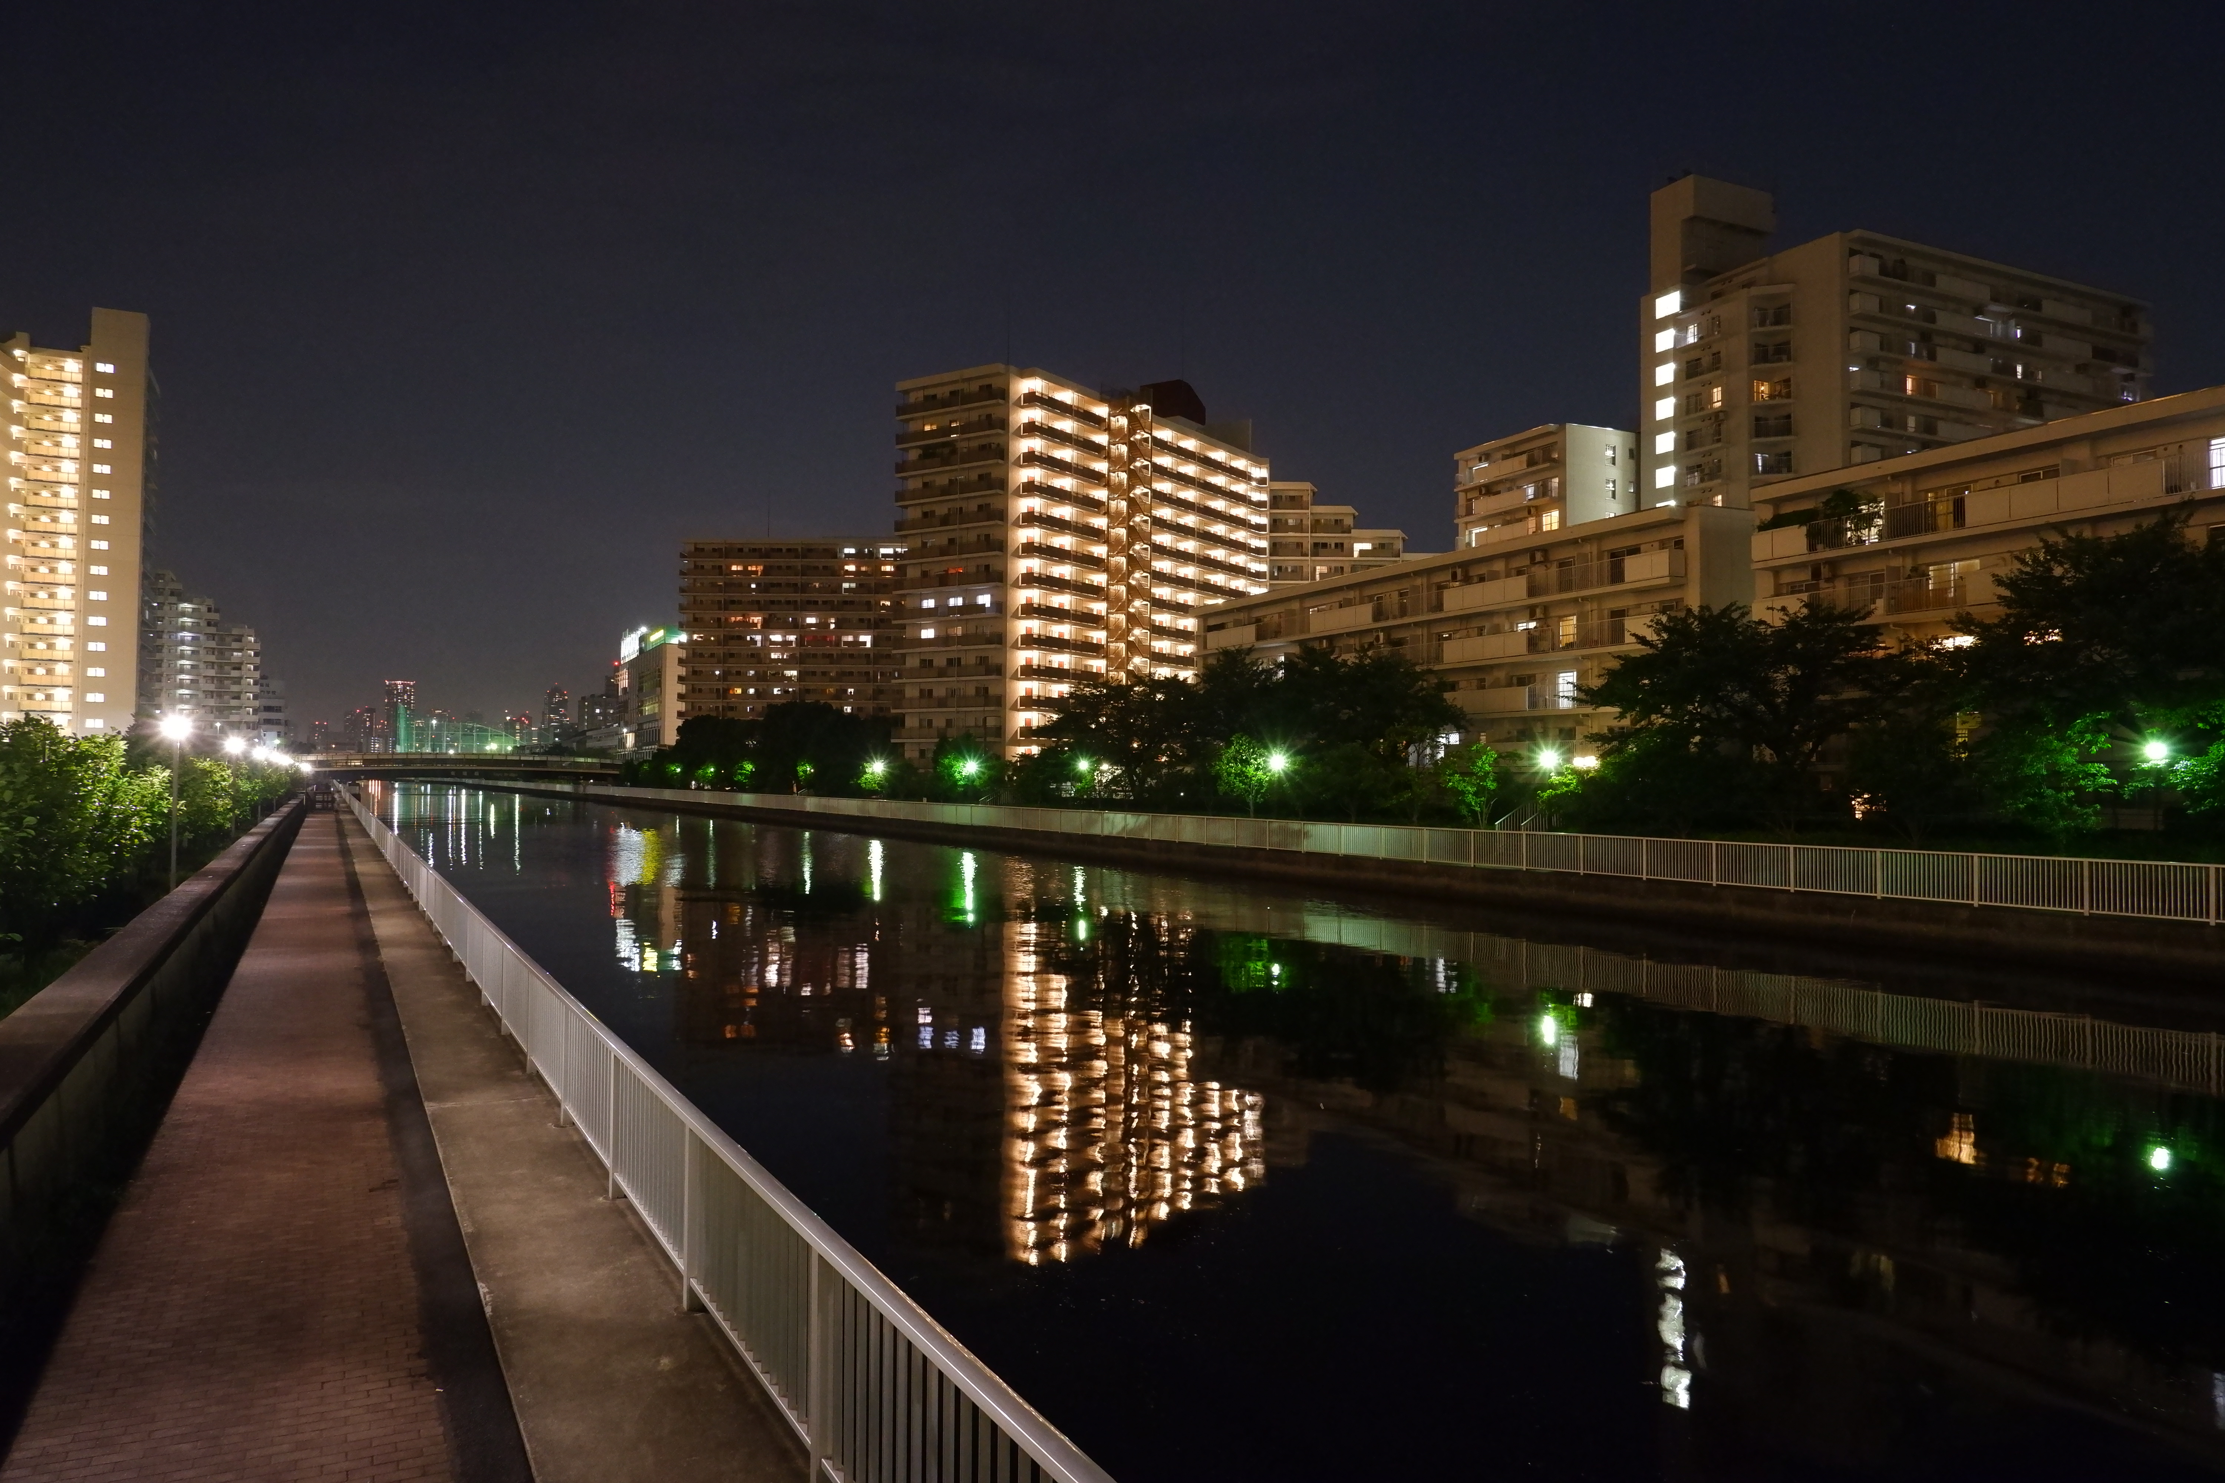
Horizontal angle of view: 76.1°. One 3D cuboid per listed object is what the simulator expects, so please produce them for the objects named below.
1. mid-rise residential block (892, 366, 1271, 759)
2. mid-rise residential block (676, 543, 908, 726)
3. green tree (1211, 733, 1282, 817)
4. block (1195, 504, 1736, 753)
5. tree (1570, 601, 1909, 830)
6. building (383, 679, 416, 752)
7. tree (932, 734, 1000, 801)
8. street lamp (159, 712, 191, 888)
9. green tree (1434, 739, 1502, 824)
[{"bbox_3d":[-0.741,-13.790,152.012,13.453,41.467,50.999,-1,-2,33],"label":"mid-rise residential block"},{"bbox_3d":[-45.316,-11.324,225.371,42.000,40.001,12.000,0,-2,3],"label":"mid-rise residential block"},{"bbox_3d":[6.500,1.820,69.018,3.294,4.318,3.294,0,-2,5],"label":"green tree"},{"bbox_3d":[19.142,-2.346,77.438,9.500,14.100,37.619,1,-2,-29],"label":"block"},{"bbox_3d":[21.343,-0.532,48.368,10.939,8.278,9.500,0,-2,24],"label":"tree"},{"bbox_3d":[-901.002,-15.638,1801.667,37.000,125.144,37.000,1,-2,-27],"label":"building"},{"bbox_3d":[-10.200,2.110,99.350,4.742,5.196,4.742,1,-2,-6],"label":"tree"},{"bbox_3d":[-16.007,1.591,24.260,0.500,4.046,0.500,1,-2,-29],"label":"street lamp"},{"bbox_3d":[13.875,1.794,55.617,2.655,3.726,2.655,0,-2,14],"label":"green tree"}]

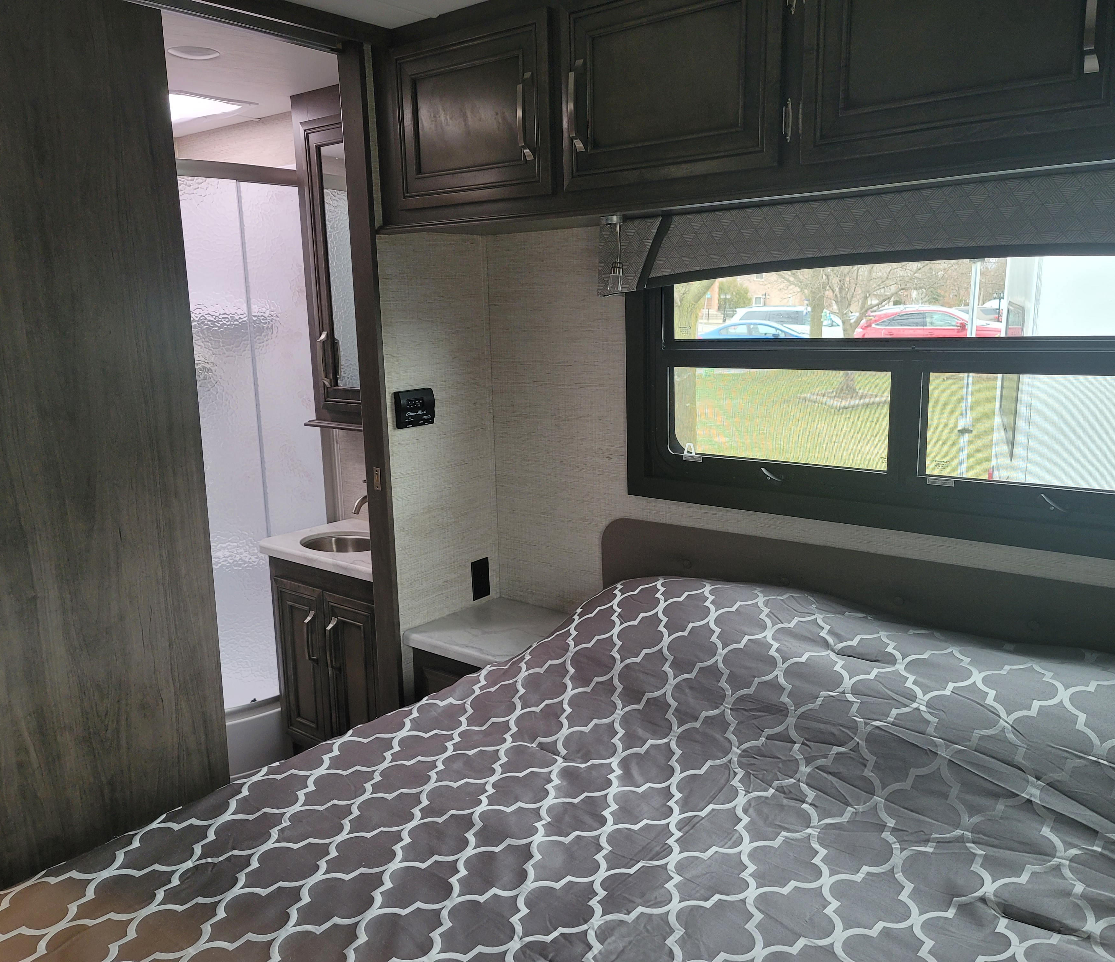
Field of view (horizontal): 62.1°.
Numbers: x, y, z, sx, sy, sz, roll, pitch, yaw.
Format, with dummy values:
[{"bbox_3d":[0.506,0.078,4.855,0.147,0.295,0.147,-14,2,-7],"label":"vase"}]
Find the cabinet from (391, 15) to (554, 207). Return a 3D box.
[{"bbox_3d":[-0.068,-0.819,2.165,0.468,0.354,0.406,7,13,38],"label":"cabinet"}]

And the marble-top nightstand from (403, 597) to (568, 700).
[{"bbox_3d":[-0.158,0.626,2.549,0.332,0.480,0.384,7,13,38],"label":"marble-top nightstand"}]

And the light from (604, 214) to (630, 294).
[{"bbox_3d":[0.127,-0.508,2.057,0.060,0.166,0.060,-1,10,0],"label":"light"}]

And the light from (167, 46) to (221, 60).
[{"bbox_3d":[-0.909,-1.073,2.323,0.123,0.018,0.123,-1,10,0],"label":"light"}]

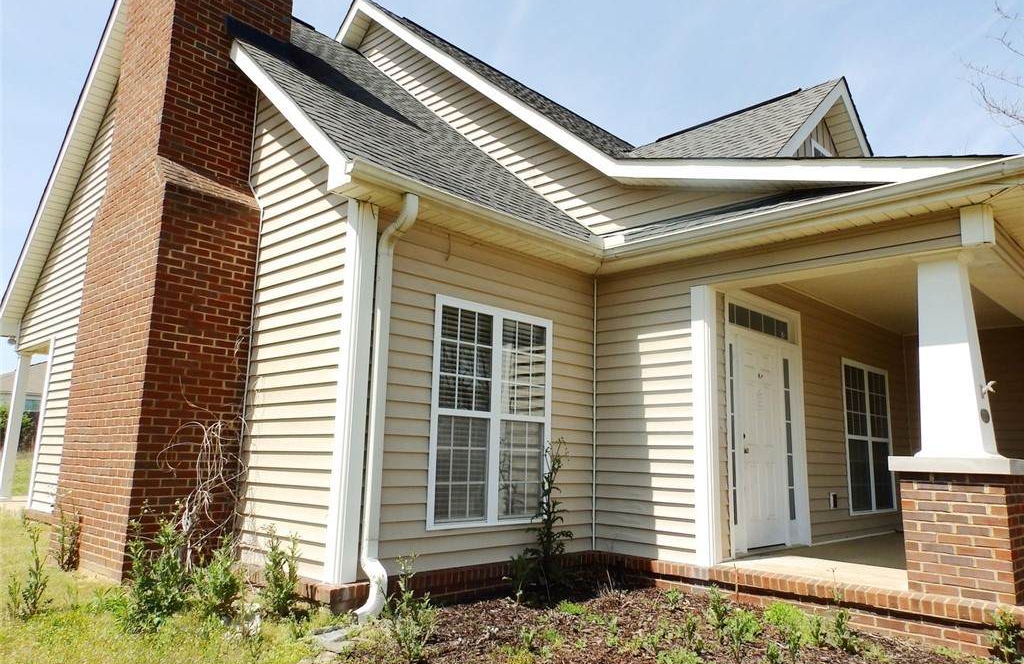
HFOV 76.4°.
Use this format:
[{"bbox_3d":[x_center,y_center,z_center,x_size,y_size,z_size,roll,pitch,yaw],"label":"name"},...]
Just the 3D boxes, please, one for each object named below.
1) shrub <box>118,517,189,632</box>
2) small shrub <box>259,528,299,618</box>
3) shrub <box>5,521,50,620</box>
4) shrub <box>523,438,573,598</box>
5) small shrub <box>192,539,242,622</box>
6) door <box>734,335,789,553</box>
[{"bbox_3d":[-2.218,1.491,4.056,0.394,0.648,0.382,1,-11,0],"label":"shrub"},{"bbox_3d":[-1.556,1.599,4.361,0.260,0.562,0.252,1,-11,0],"label":"small shrub"},{"bbox_3d":[-3.094,1.518,4.178,0.245,0.588,0.238,1,-11,0],"label":"shrub"},{"bbox_3d":[0.328,1.614,5.683,0.447,1.347,0.433,1,-11,0],"label":"shrub"},{"bbox_3d":[-1.911,1.607,4.244,0.307,0.490,0.297,1,-11,0],"label":"small shrub"},{"bbox_3d":[2.519,1.086,6.552,0.060,2.050,0.930,-9,-14,42],"label":"door"}]

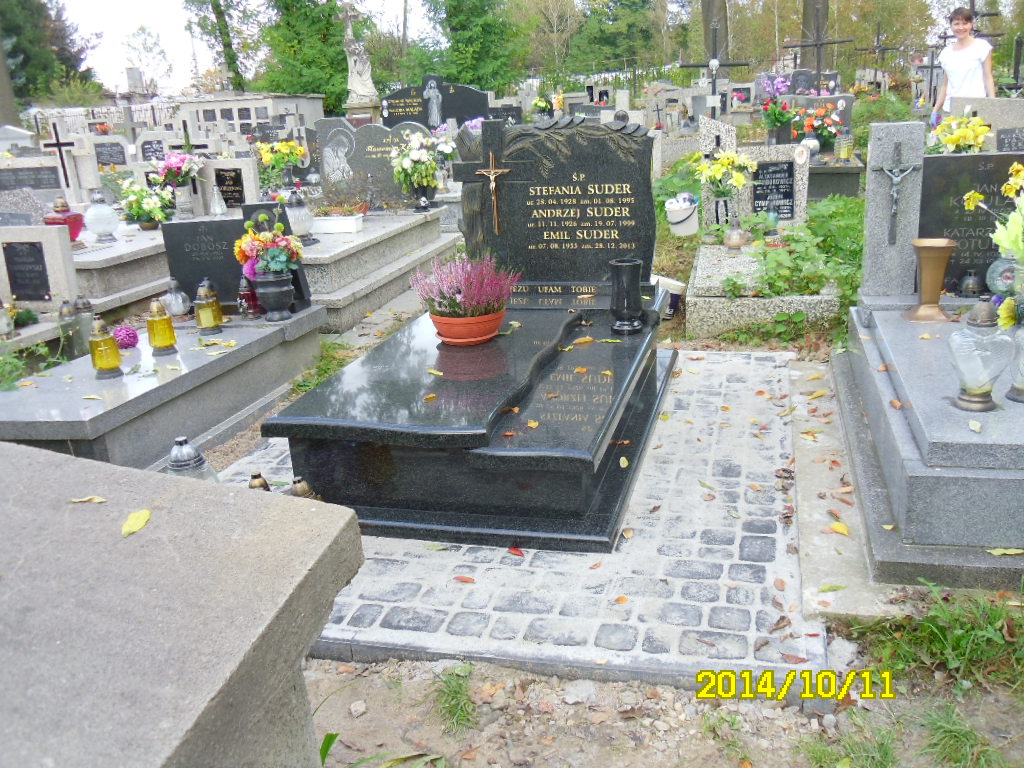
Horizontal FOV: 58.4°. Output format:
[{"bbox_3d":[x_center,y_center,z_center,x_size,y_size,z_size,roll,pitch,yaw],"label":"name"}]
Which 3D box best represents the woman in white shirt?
[{"bbox_3d":[3.512,-2.080,7.179,0.480,1.630,0.280,5,18,25],"label":"woman in white shirt"}]

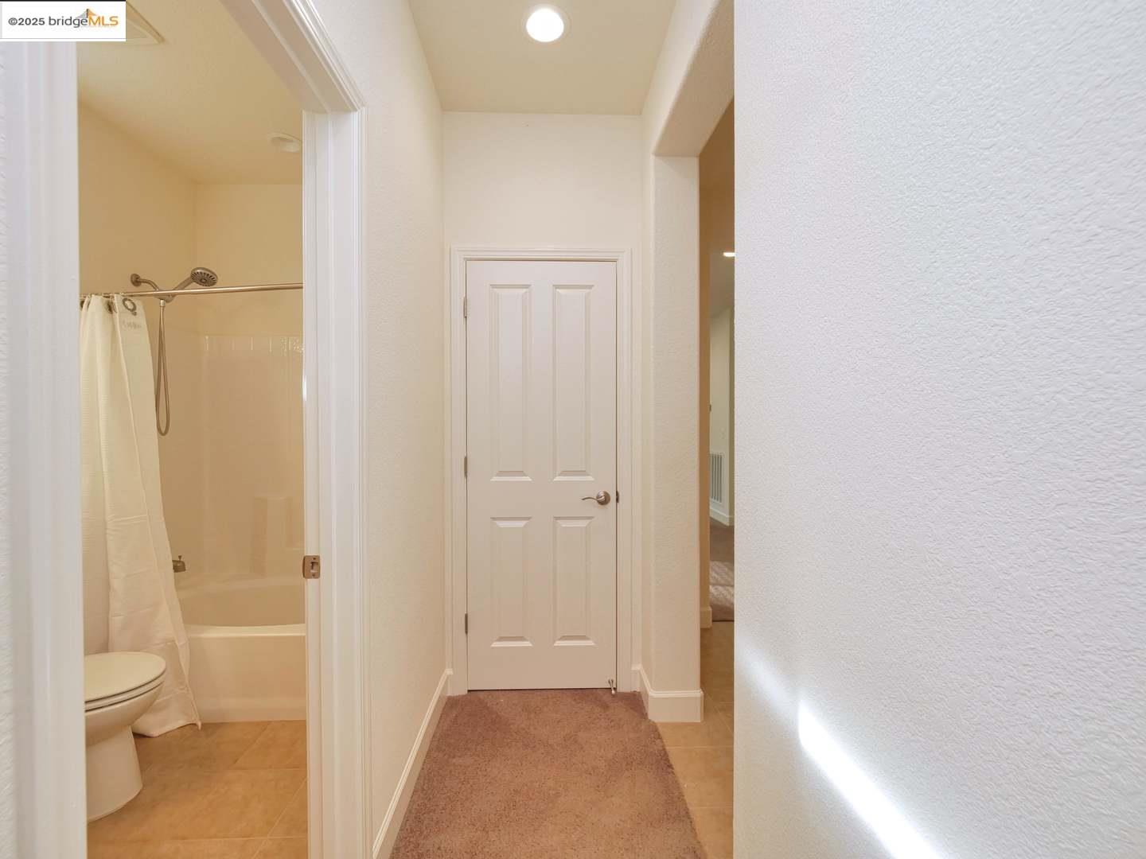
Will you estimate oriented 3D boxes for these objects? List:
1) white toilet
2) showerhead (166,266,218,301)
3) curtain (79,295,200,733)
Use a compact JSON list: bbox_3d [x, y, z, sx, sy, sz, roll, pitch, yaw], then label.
[{"bbox_3d":[-1.812,0.896,1.577,0.725,0.750,0.430,0,1,-3],"label":"white toilet"},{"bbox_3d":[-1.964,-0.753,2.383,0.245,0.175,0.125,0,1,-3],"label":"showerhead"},{"bbox_3d":[-1.872,0.345,1.934,0.600,1.823,0.190,0,1,-3],"label":"curtain"}]

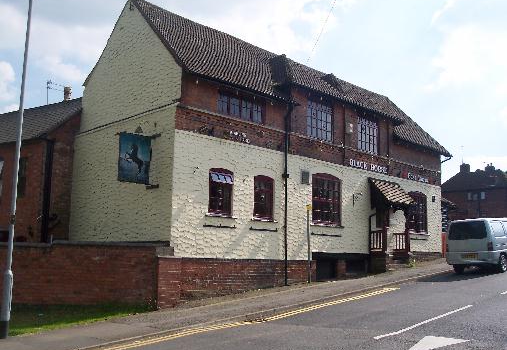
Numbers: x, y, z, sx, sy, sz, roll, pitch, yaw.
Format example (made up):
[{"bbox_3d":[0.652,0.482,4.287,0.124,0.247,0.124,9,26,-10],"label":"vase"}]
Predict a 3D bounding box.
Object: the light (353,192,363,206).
[{"bbox_3d":[3.434,0.786,18.251,0.120,0.465,0.328,9,-12,-43],"label":"light"}]

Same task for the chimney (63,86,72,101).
[{"bbox_3d":[-6.612,-2.879,19.800,0.250,0.540,0.250,9,-12,-43],"label":"chimney"}]

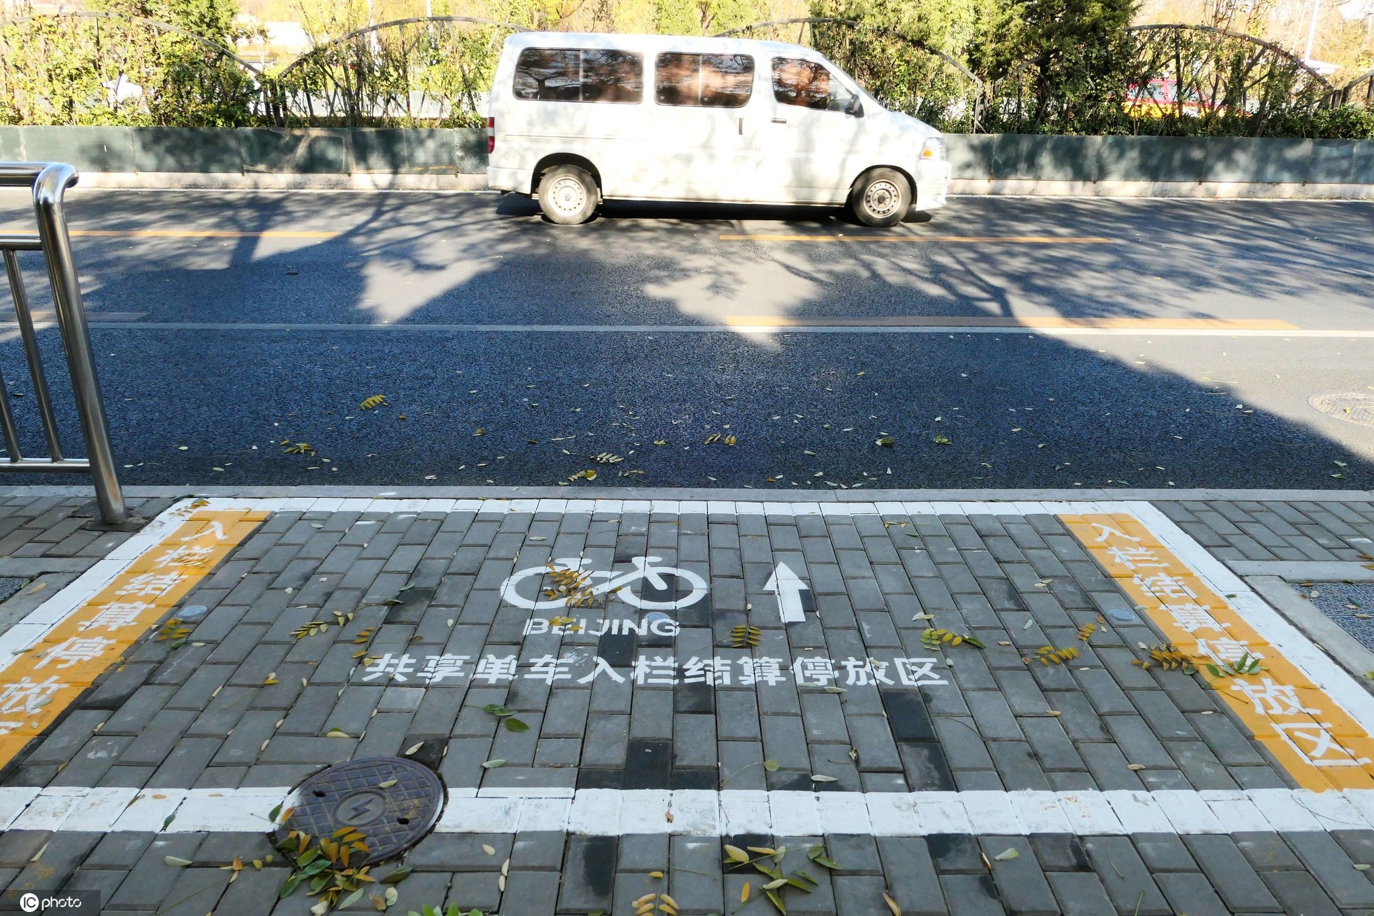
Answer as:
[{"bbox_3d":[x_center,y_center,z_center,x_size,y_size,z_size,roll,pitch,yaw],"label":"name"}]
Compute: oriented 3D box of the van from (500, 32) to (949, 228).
[{"bbox_3d":[0.372,-3.812,10.625,5.200,1.950,1.820,0,22,-1],"label":"van"}]

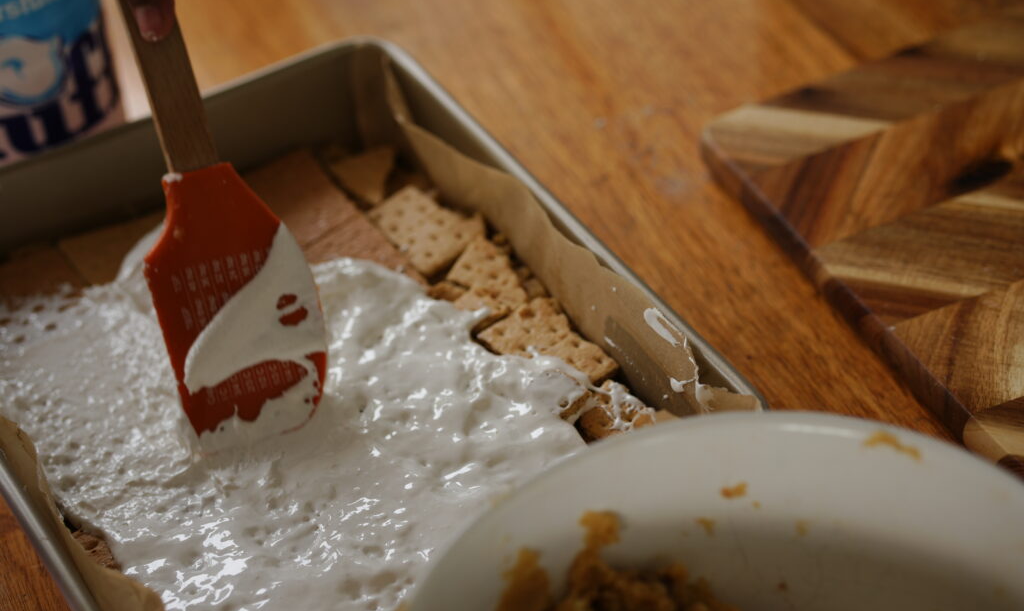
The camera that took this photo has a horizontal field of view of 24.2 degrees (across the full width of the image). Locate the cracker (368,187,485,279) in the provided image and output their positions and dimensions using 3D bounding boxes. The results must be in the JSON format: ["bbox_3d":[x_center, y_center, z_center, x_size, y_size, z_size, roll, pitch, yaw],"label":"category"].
[{"bbox_3d":[-0.035,-0.030,0.995,0.041,0.006,0.055,-28,44,-26],"label":"cracker"}]

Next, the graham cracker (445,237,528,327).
[{"bbox_3d":[-0.013,-0.008,0.964,0.035,0.006,0.047,-26,43,-25],"label":"graham cracker"}]

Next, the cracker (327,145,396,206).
[{"bbox_3d":[-0.057,-0.054,1.034,0.030,0.006,0.044,-24,42,-22],"label":"cracker"}]

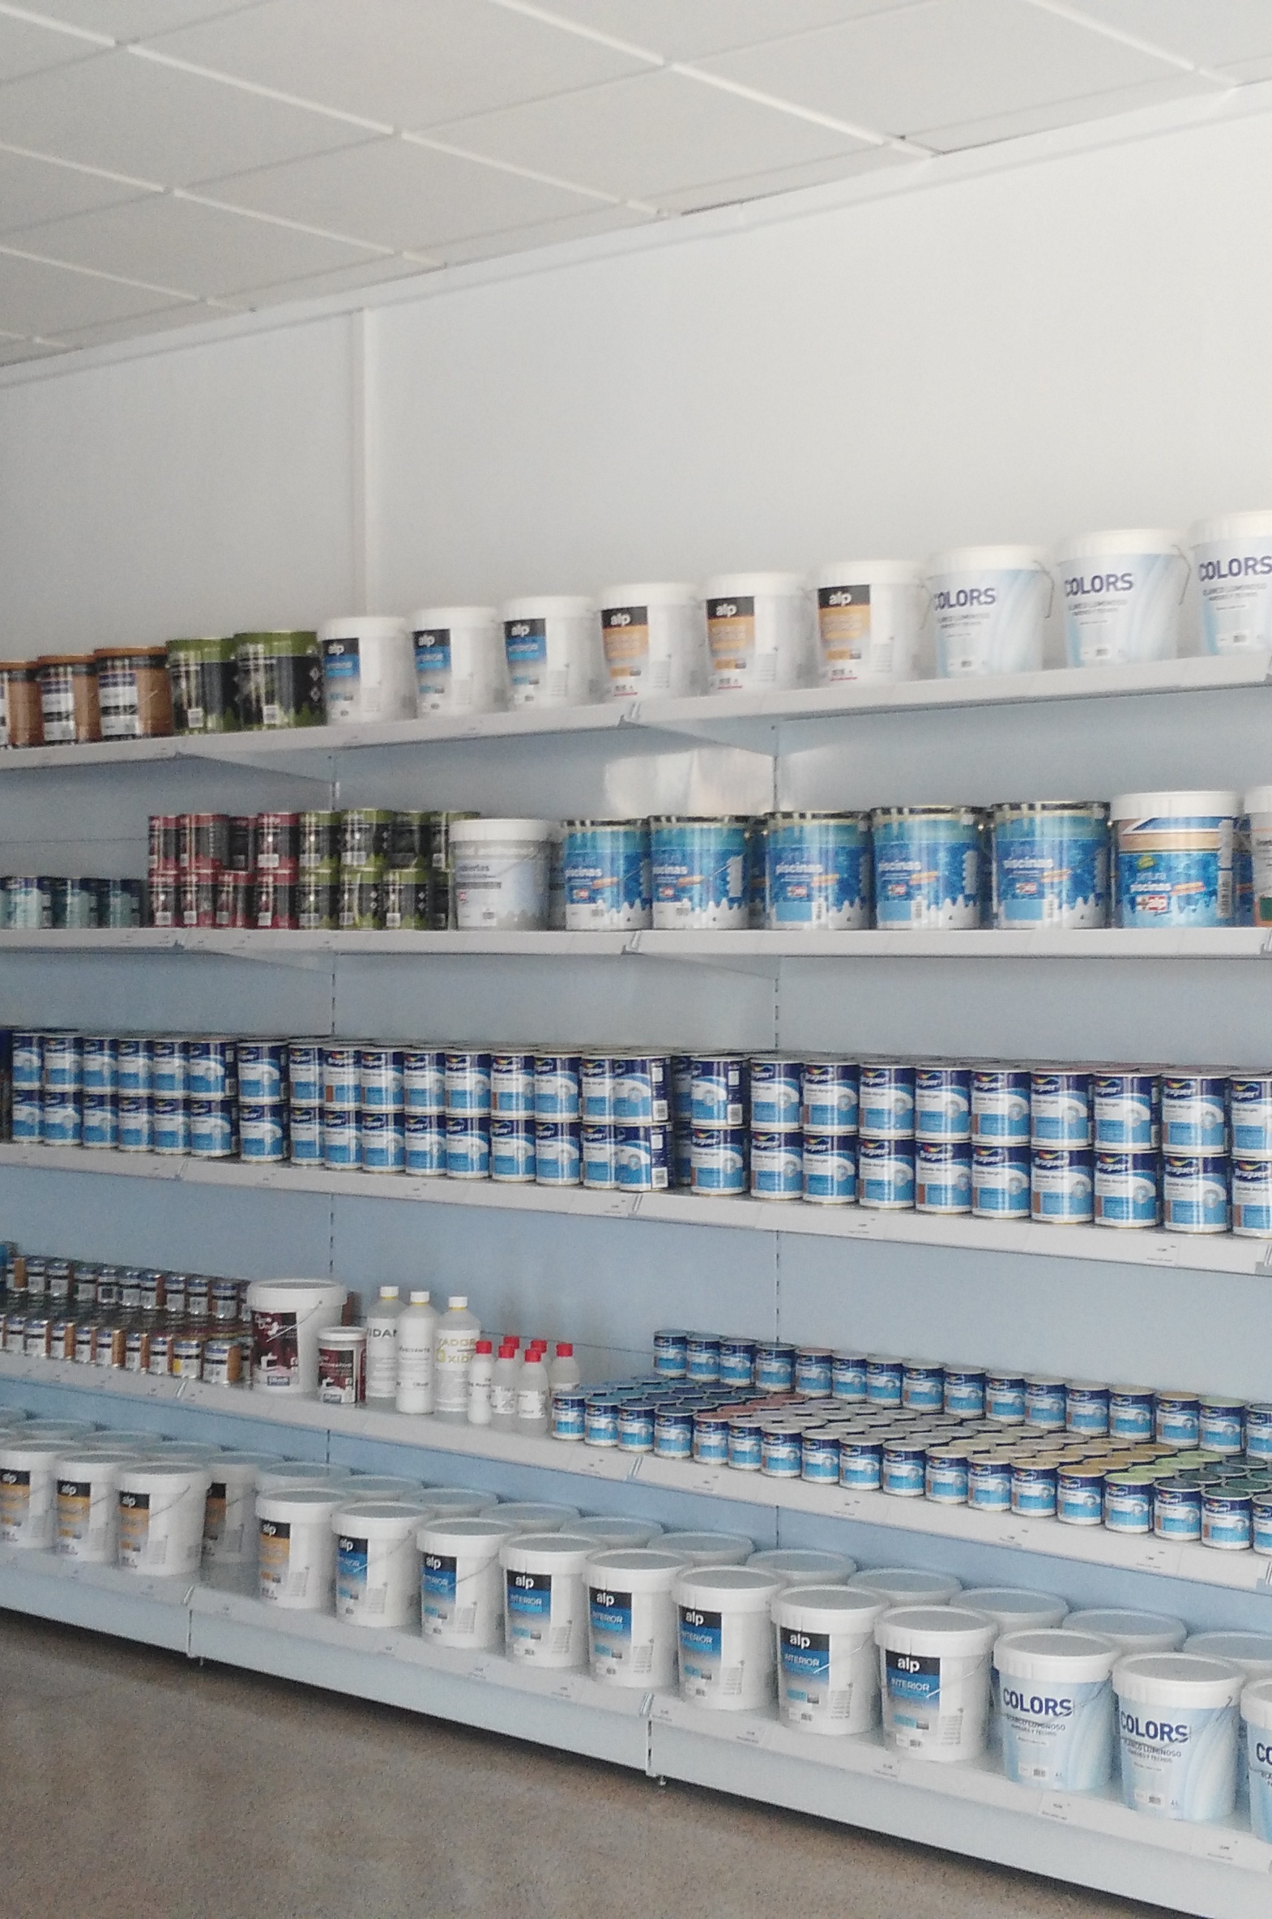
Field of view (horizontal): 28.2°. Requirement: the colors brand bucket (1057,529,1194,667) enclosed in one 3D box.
[{"bbox_3d":[0.768,-0.558,3.999,0.198,0.205,0.198,0,1,33],"label":"colors brand bucket"}]

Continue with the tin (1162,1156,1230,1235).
[{"bbox_3d":[0.855,0.357,3.860,0.100,0.117,0.100,0,1,22],"label":"tin"}]

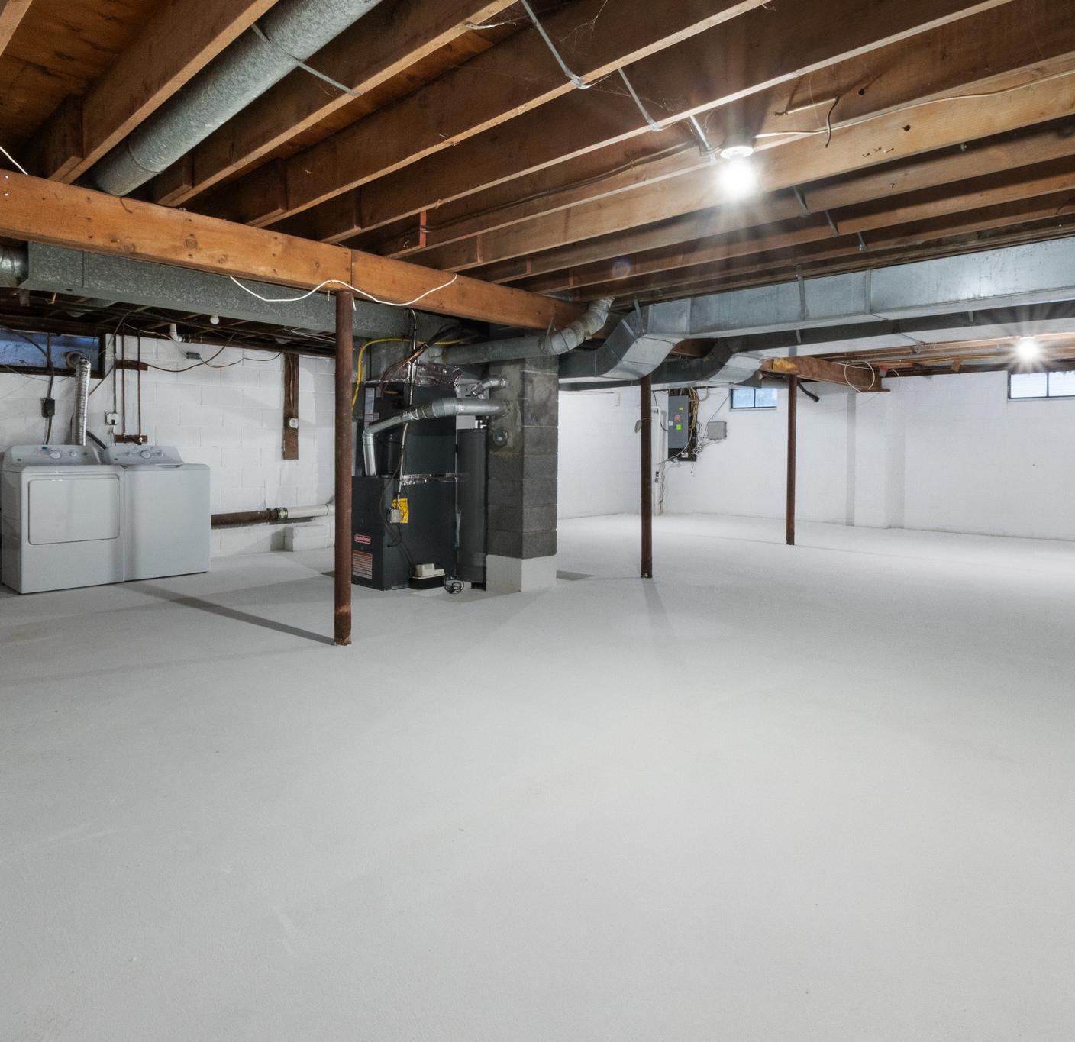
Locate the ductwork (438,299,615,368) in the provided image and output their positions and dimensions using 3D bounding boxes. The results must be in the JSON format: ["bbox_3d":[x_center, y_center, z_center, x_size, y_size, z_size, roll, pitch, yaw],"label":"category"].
[{"bbox_3d":[-0.140,-1.374,4.830,1.580,0.390,0.200,4,7,37],"label":"ductwork"}]

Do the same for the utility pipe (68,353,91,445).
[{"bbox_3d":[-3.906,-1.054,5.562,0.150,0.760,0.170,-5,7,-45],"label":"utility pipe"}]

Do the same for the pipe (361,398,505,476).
[{"bbox_3d":[-0.810,-0.642,5.080,1.200,0.620,0.270,1,6,11],"label":"pipe"}]

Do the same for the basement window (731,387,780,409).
[{"bbox_3d":[3.340,-1.916,10.000,0.760,0.370,0.100,5,7,40],"label":"basement window"}]

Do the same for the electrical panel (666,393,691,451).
[{"bbox_3d":[2.474,-1.720,11.391,0.380,0.910,0.110,5,7,42],"label":"electrical panel"}]

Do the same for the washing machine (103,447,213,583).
[{"bbox_3d":[-3.375,-0.097,5.750,0.670,1.090,0.690,-5,8,-44],"label":"washing machine"}]

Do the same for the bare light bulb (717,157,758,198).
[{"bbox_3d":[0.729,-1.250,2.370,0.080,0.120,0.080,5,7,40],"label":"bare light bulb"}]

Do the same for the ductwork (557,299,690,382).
[{"bbox_3d":[0.790,-1.374,5.100,1.200,0.490,0.550,5,7,41],"label":"ductwork"}]

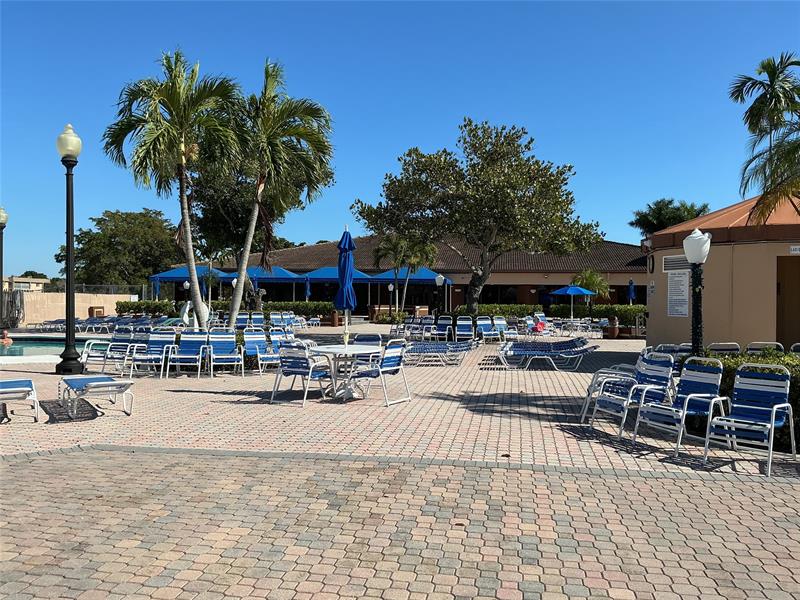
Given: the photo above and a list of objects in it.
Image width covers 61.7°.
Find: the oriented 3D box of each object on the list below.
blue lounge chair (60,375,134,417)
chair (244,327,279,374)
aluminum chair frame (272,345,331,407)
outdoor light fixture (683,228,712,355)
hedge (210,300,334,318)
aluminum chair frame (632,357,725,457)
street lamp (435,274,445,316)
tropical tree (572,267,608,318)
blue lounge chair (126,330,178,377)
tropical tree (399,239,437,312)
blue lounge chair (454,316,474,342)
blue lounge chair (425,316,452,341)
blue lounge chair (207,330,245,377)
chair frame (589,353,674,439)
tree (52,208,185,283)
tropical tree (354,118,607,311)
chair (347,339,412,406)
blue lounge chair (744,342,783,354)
[{"bbox_3d":[-3.970,1.221,8.678,0.670,0.470,1.980,0,0,-32],"label":"blue lounge chair"},{"bbox_3d":[-2.630,1.007,12.950,0.590,0.890,0.780,0,0,-43],"label":"chair"},{"bbox_3d":[-1.360,1.015,9.620,0.590,0.890,0.780,0,0,30],"label":"aluminum chair frame"},{"bbox_3d":[3.732,0.293,8.392,0.360,2.360,0.360,0,0,0],"label":"outdoor light fixture"},{"bbox_3d":[-7.600,0.640,39.500,7.300,1.150,1.100,0,0,0],"label":"hedge"},{"bbox_3d":[2.930,1.070,6.950,0.780,0.890,0.590,0,0,-26],"label":"aluminum chair frame"},{"bbox_3d":[1.502,0.193,25.392,0.360,2.330,0.360,0,0,0],"label":"street lamp"},{"bbox_3d":[7.722,-0.125,27.192,1.600,2.450,1.600,0,0,0],"label":"tropical tree"},{"bbox_3d":[-4.670,1.007,12.800,0.590,0.890,0.780,0,0,4],"label":"blue lounge chair"},{"bbox_3d":[1.130,-1.160,41.000,2.200,5.200,2.200,0,0,0],"label":"tropical tree"},{"bbox_3d":[2.101,0.949,21.597,0.590,0.870,0.760,0,0,4],"label":"blue lounge chair"},{"bbox_3d":[1.480,1.013,23.300,0.590,0.890,0.780,0,0,22],"label":"blue lounge chair"},{"bbox_3d":[-3.330,1.007,12.780,0.590,0.890,0.780,0,0,-23],"label":"blue lounge chair"},{"bbox_3d":[2.546,1.042,7.337,0.750,0.870,0.590,0,0,-18],"label":"chair frame"},{"bbox_3d":[-23.100,-2.900,55.000,10.500,8.800,9.500,0,0,0],"label":"tree"},{"bbox_3d":[3.000,-2.870,26.000,9.500,8.300,8.500,0,0,0],"label":"tropical tree"},{"bbox_3d":[-0.279,1.022,9.617,0.760,0.870,0.590,0,0,34],"label":"chair"},{"bbox_3d":[5.020,0.994,8.900,0.580,0.850,0.760,0,0,6],"label":"blue lounge chair"}]

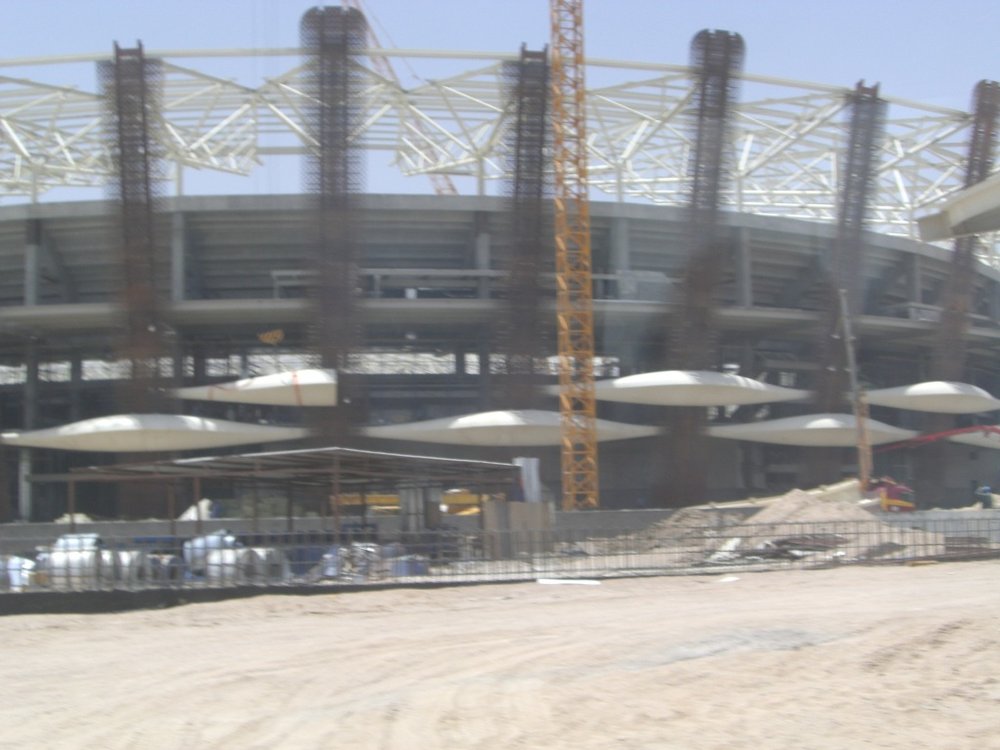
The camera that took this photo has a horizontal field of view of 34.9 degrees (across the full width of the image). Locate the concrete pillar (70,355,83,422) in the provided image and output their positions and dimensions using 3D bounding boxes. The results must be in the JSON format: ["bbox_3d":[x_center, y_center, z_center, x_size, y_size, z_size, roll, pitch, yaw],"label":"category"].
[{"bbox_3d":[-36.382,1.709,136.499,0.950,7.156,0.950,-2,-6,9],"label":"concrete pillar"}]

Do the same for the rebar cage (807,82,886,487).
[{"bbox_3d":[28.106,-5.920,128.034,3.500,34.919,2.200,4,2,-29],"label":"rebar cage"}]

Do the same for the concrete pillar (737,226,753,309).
[{"bbox_3d":[21.591,-9.596,139.742,0.900,7.727,0.900,2,-6,-30],"label":"concrete pillar"}]

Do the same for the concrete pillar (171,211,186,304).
[{"bbox_3d":[-25.777,-9.527,127.591,0.900,7.802,0.900,-1,-5,1],"label":"concrete pillar"}]

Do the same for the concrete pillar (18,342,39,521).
[{"bbox_3d":[-37.157,4.806,125.217,0.950,14.832,0.950,-2,-6,8],"label":"concrete pillar"}]

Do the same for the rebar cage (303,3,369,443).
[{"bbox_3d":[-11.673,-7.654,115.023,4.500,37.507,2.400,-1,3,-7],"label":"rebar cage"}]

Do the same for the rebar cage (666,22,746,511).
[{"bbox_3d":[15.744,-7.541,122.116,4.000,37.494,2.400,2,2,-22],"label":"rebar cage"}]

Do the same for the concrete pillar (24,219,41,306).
[{"bbox_3d":[-37.852,-9.119,128.648,0.900,7.535,0.900,-2,-6,9],"label":"concrete pillar"}]

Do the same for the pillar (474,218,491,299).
[{"bbox_3d":[-1.436,-9.691,130.365,0.900,7.387,0.900,0,-6,-14],"label":"pillar"}]

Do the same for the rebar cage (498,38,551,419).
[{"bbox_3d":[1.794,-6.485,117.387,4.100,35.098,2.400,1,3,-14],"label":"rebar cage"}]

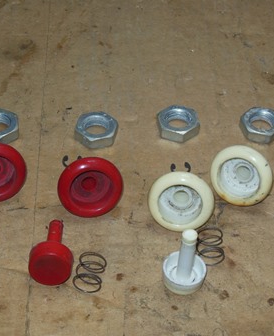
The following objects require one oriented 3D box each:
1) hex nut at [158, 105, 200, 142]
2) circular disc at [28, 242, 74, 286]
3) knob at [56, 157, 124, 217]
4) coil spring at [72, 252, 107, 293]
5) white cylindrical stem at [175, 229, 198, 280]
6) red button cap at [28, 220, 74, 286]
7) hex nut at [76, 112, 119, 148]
[{"bbox_3d":[0.025,-0.027,0.451,0.027,0.009,0.024,13,48,10],"label":"hex nut"},{"bbox_3d":[-0.043,0.048,0.367,0.021,0.021,0.011,0,32,-1],"label":"circular disc"},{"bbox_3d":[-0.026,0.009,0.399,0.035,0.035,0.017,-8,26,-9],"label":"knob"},{"bbox_3d":[-0.023,0.052,0.370,0.013,0.013,0.015,10,48,8],"label":"coil spring"},{"bbox_3d":[0.025,0.043,0.362,0.007,0.034,0.007,1,47,-1],"label":"white cylindrical stem"},{"bbox_3d":[-0.043,0.041,0.379,0.021,0.021,0.038,1,34,-1],"label":"red button cap"},{"bbox_3d":[-0.024,-0.023,0.443,0.027,0.009,0.024,-12,48,-12],"label":"hex nut"}]

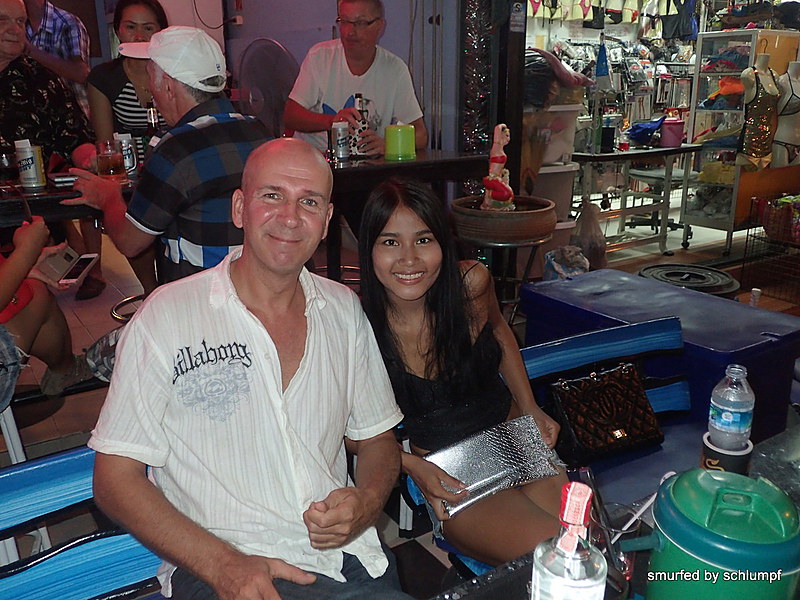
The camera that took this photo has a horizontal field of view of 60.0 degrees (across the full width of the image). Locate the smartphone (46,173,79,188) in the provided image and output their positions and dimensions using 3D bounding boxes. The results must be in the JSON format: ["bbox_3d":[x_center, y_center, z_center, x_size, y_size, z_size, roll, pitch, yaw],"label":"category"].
[{"bbox_3d":[-0.969,-0.347,1.990,0.070,0.012,0.135,-13,20,-37],"label":"smartphone"}]

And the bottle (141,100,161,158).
[{"bbox_3d":[-0.792,-0.512,2.200,0.062,0.235,0.062,-5,17,-17],"label":"bottle"}]

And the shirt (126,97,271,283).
[{"bbox_3d":[-0.476,-0.200,1.721,0.360,0.570,0.480,13,21,39],"label":"shirt"}]

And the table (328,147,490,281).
[{"bbox_3d":[-0.120,-0.018,2.824,0.520,1.080,1.300,15,22,42],"label":"table"}]

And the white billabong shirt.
[{"bbox_3d":[-0.269,0.217,1.279,0.530,0.600,0.340,-8,12,-25],"label":"white billabong shirt"}]

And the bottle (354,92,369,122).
[{"bbox_3d":[-0.154,-0.700,2.780,0.062,0.240,0.062,-5,17,-17],"label":"bottle"}]

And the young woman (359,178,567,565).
[{"bbox_3d":[0.147,0.339,1.429,0.460,1.160,0.630,-10,19,-30],"label":"young woman"}]

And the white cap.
[{"bbox_3d":[-0.574,-0.606,1.750,0.270,0.145,0.180,19,22,20],"label":"white cap"}]

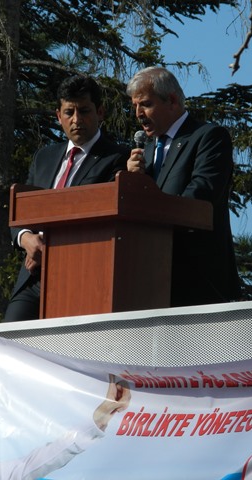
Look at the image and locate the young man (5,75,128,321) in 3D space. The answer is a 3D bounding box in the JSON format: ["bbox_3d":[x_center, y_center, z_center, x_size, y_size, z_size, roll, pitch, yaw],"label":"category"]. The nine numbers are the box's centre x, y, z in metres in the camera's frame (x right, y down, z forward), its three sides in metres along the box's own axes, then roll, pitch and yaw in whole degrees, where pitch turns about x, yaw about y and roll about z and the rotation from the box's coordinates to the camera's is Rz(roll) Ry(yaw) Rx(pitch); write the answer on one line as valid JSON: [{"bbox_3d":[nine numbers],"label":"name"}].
[{"bbox_3d":[-0.227,0.235,14.838,0.530,1.690,0.420,-1,-9,27],"label":"young man"}]

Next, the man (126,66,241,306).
[{"bbox_3d":[0.231,0.214,14.638,0.520,1.690,0.430,-5,-10,43],"label":"man"}]

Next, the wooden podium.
[{"bbox_3d":[-0.071,0.399,14.402,0.455,1.190,0.572,9,-10,-42],"label":"wooden podium"}]

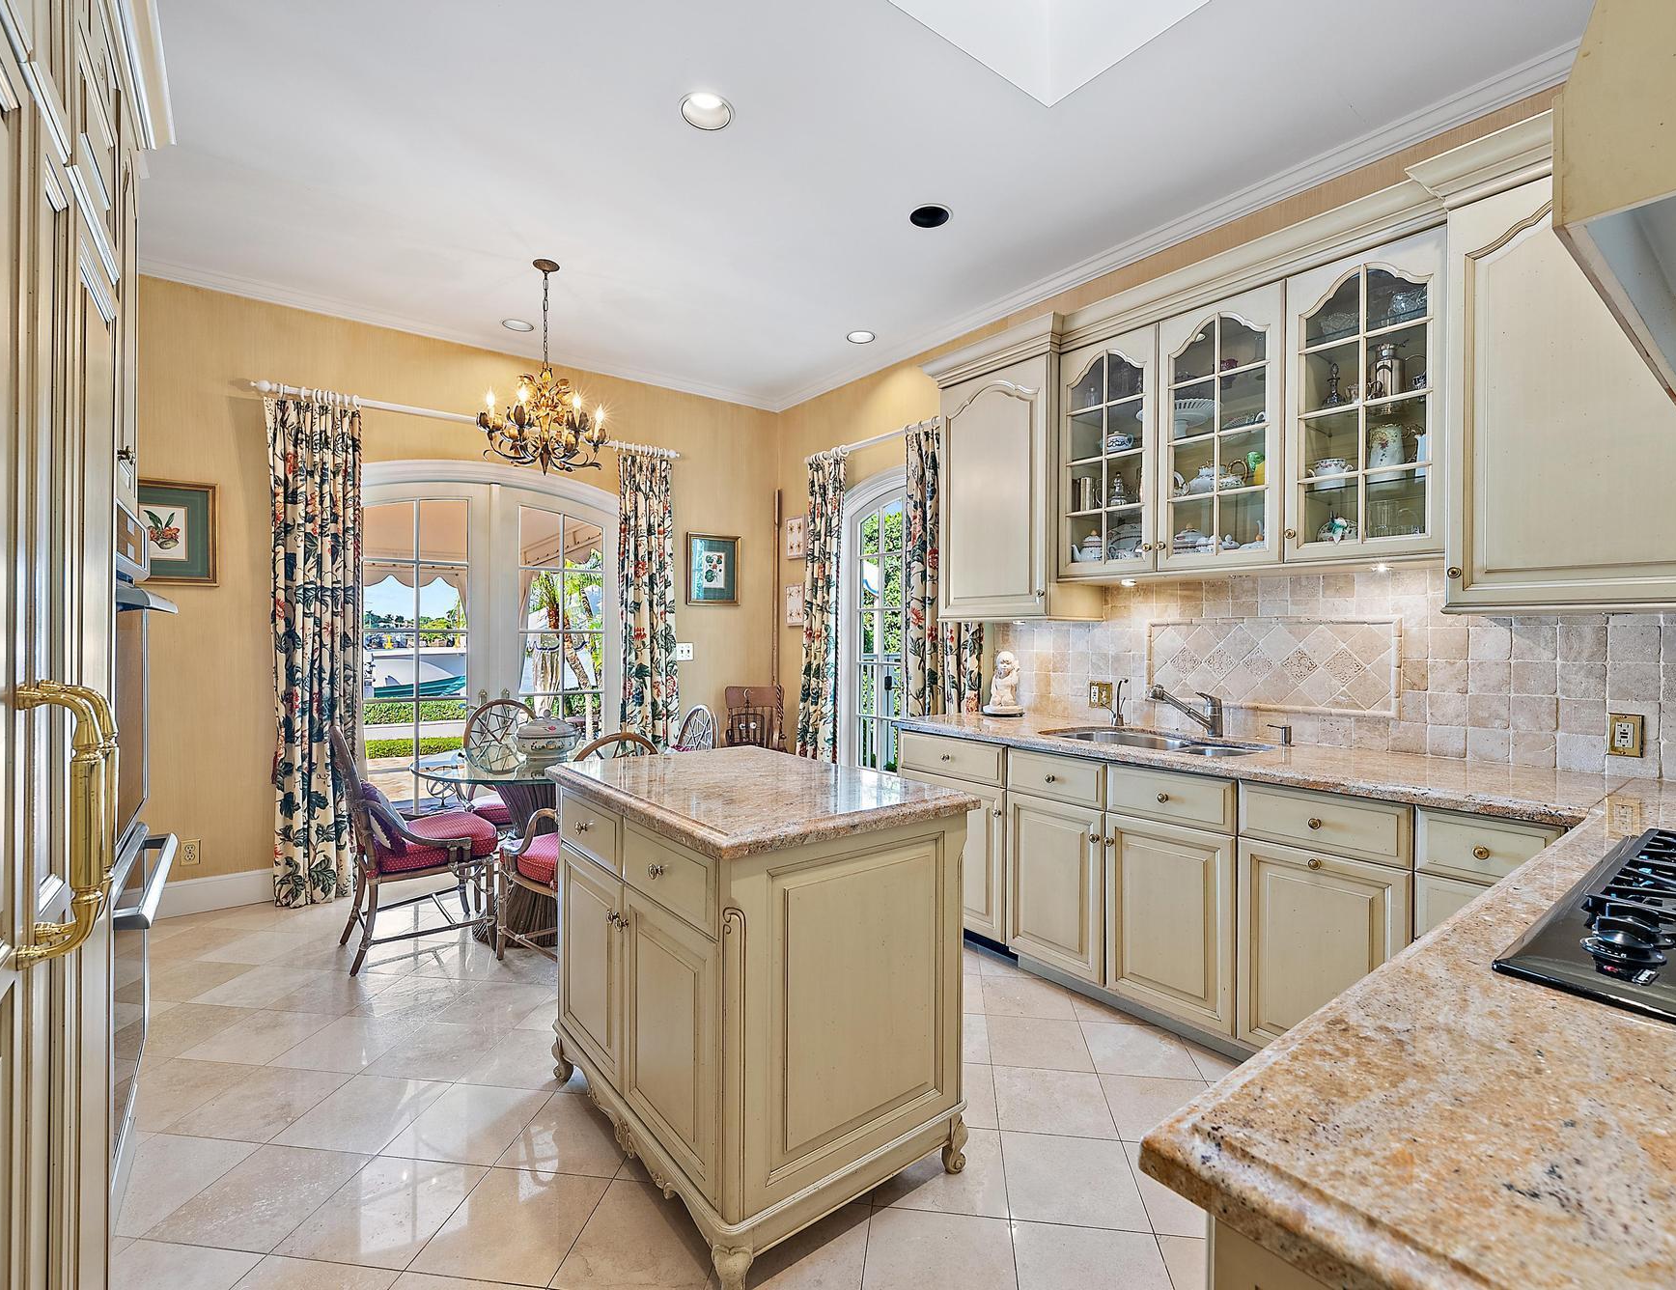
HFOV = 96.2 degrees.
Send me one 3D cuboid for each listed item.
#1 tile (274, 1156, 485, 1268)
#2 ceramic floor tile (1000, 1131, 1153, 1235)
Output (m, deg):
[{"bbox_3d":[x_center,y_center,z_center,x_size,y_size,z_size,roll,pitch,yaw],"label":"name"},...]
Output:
[{"bbox_3d":[-1.017,1.282,1.704,0.305,0.010,0.305,0,1,8],"label":"tile"},{"bbox_3d":[0.555,1.279,1.798,0.305,0.010,0.305,0,1,8],"label":"ceramic floor tile"}]

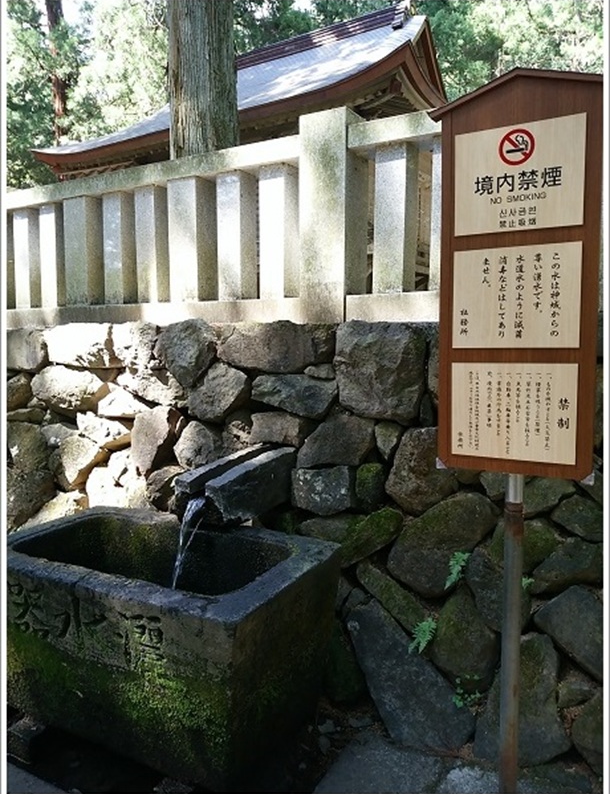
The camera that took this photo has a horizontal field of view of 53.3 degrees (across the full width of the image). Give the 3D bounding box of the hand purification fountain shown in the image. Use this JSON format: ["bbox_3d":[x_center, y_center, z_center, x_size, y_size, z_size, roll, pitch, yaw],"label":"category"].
[{"bbox_3d":[-0.586,0.710,2.424,1.335,0.925,0.865,3,5,27],"label":"hand purification fountain"}]

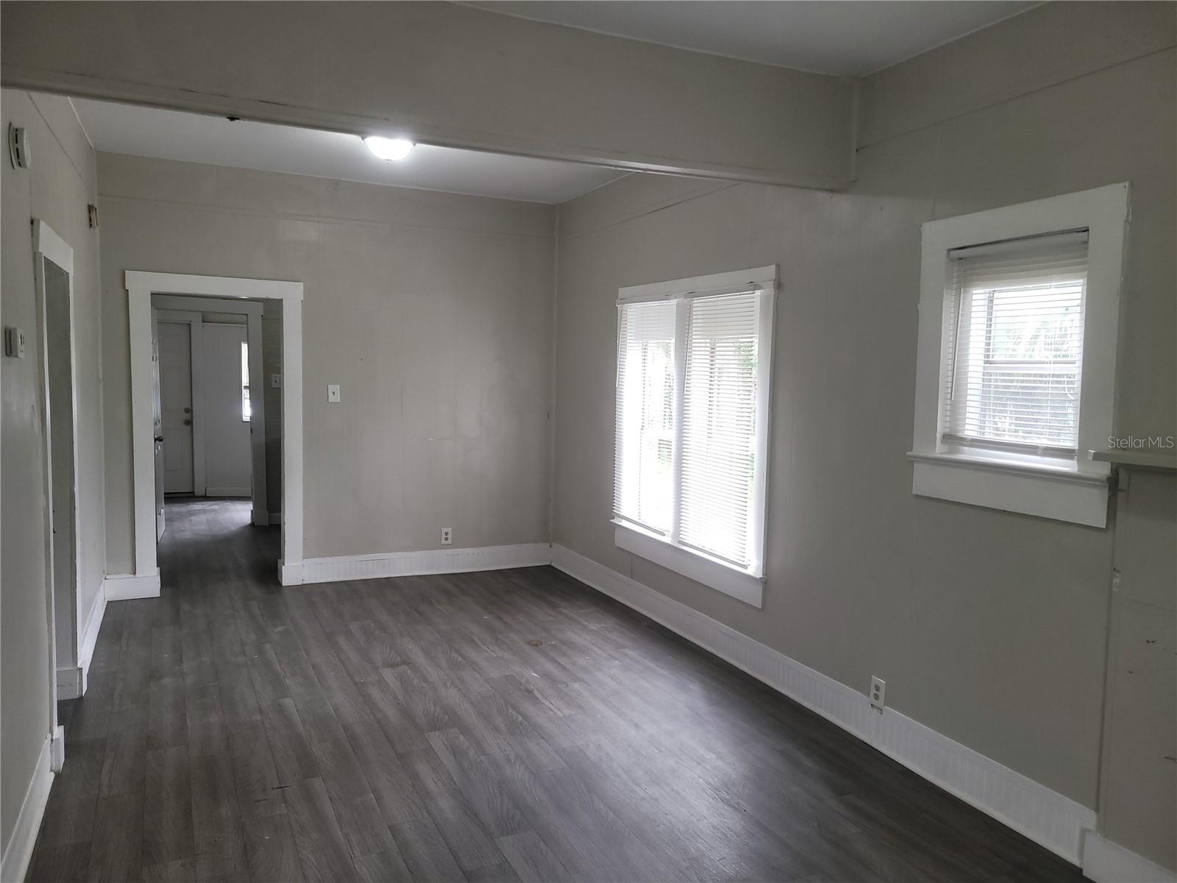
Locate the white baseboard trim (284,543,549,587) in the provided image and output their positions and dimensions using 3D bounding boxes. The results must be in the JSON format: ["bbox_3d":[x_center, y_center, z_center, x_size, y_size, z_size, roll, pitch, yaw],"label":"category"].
[{"bbox_3d":[-1.205,0.914,6.680,1.962,0.181,0.037,-1,5,-24],"label":"white baseboard trim"}]

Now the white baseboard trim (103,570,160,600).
[{"bbox_3d":[-3.008,0.947,5.846,0.320,0.181,0.050,-1,5,-24],"label":"white baseboard trim"}]

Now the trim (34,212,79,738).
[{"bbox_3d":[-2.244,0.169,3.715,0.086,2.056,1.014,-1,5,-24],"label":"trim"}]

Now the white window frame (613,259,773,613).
[{"bbox_3d":[0.547,-0.086,5.135,0.084,1.702,1.746,-1,5,-24],"label":"white window frame"}]

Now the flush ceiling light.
[{"bbox_3d":[-1.143,-1.645,5.019,0.305,0.140,0.305,-1,5,-24],"label":"flush ceiling light"}]

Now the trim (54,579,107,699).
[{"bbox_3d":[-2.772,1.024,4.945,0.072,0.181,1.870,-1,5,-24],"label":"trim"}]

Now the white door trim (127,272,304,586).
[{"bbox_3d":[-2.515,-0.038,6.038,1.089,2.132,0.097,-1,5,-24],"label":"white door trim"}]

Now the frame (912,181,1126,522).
[{"bbox_3d":[1.477,-0.286,3.105,0.109,1.055,0.850,-1,5,-24],"label":"frame"}]

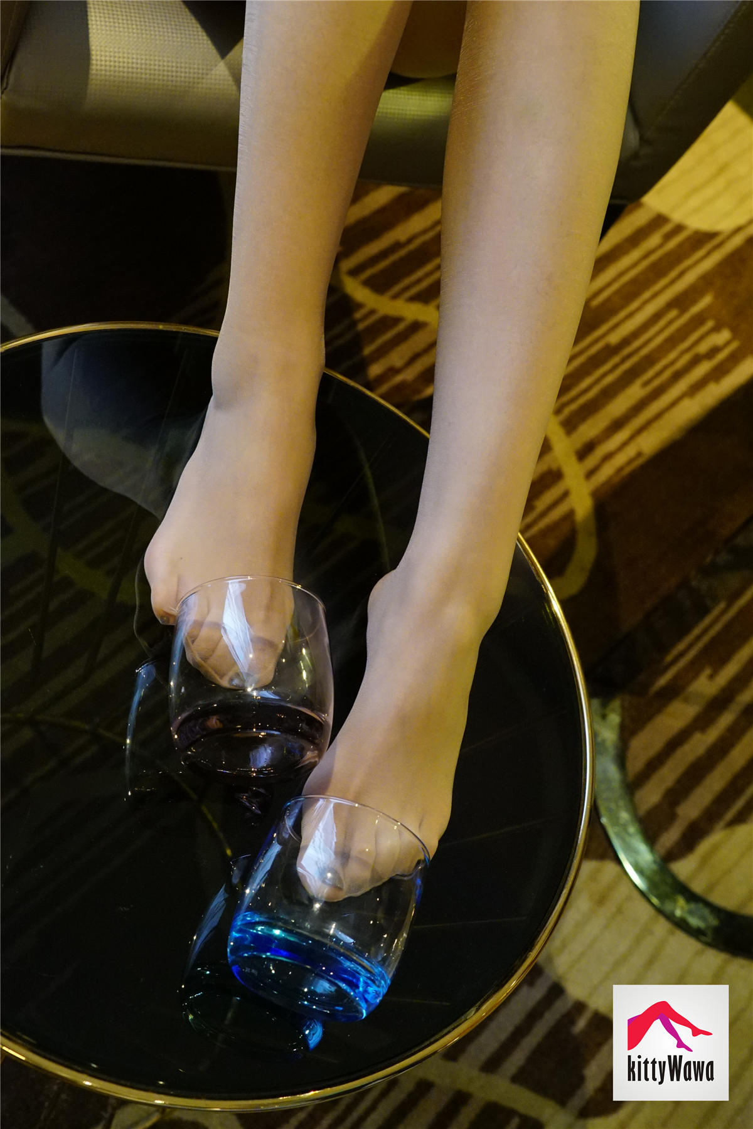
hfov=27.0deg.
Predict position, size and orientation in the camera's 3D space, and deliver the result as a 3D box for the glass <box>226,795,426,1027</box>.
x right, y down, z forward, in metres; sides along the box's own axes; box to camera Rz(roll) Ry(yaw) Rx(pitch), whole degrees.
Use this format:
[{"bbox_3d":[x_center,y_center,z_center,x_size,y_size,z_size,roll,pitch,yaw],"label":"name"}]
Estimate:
[{"bbox_3d":[-0.025,0.175,0.787,0.087,0.087,0.087,29,55,-8],"label":"glass"}]

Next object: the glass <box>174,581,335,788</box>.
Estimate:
[{"bbox_3d":[-0.066,0.065,0.832,0.087,0.087,0.087,10,55,-20],"label":"glass"}]

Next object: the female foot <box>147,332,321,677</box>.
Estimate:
[{"bbox_3d":[-0.075,-0.046,0.888,0.085,0.090,0.225,11,58,-20],"label":"female foot"}]

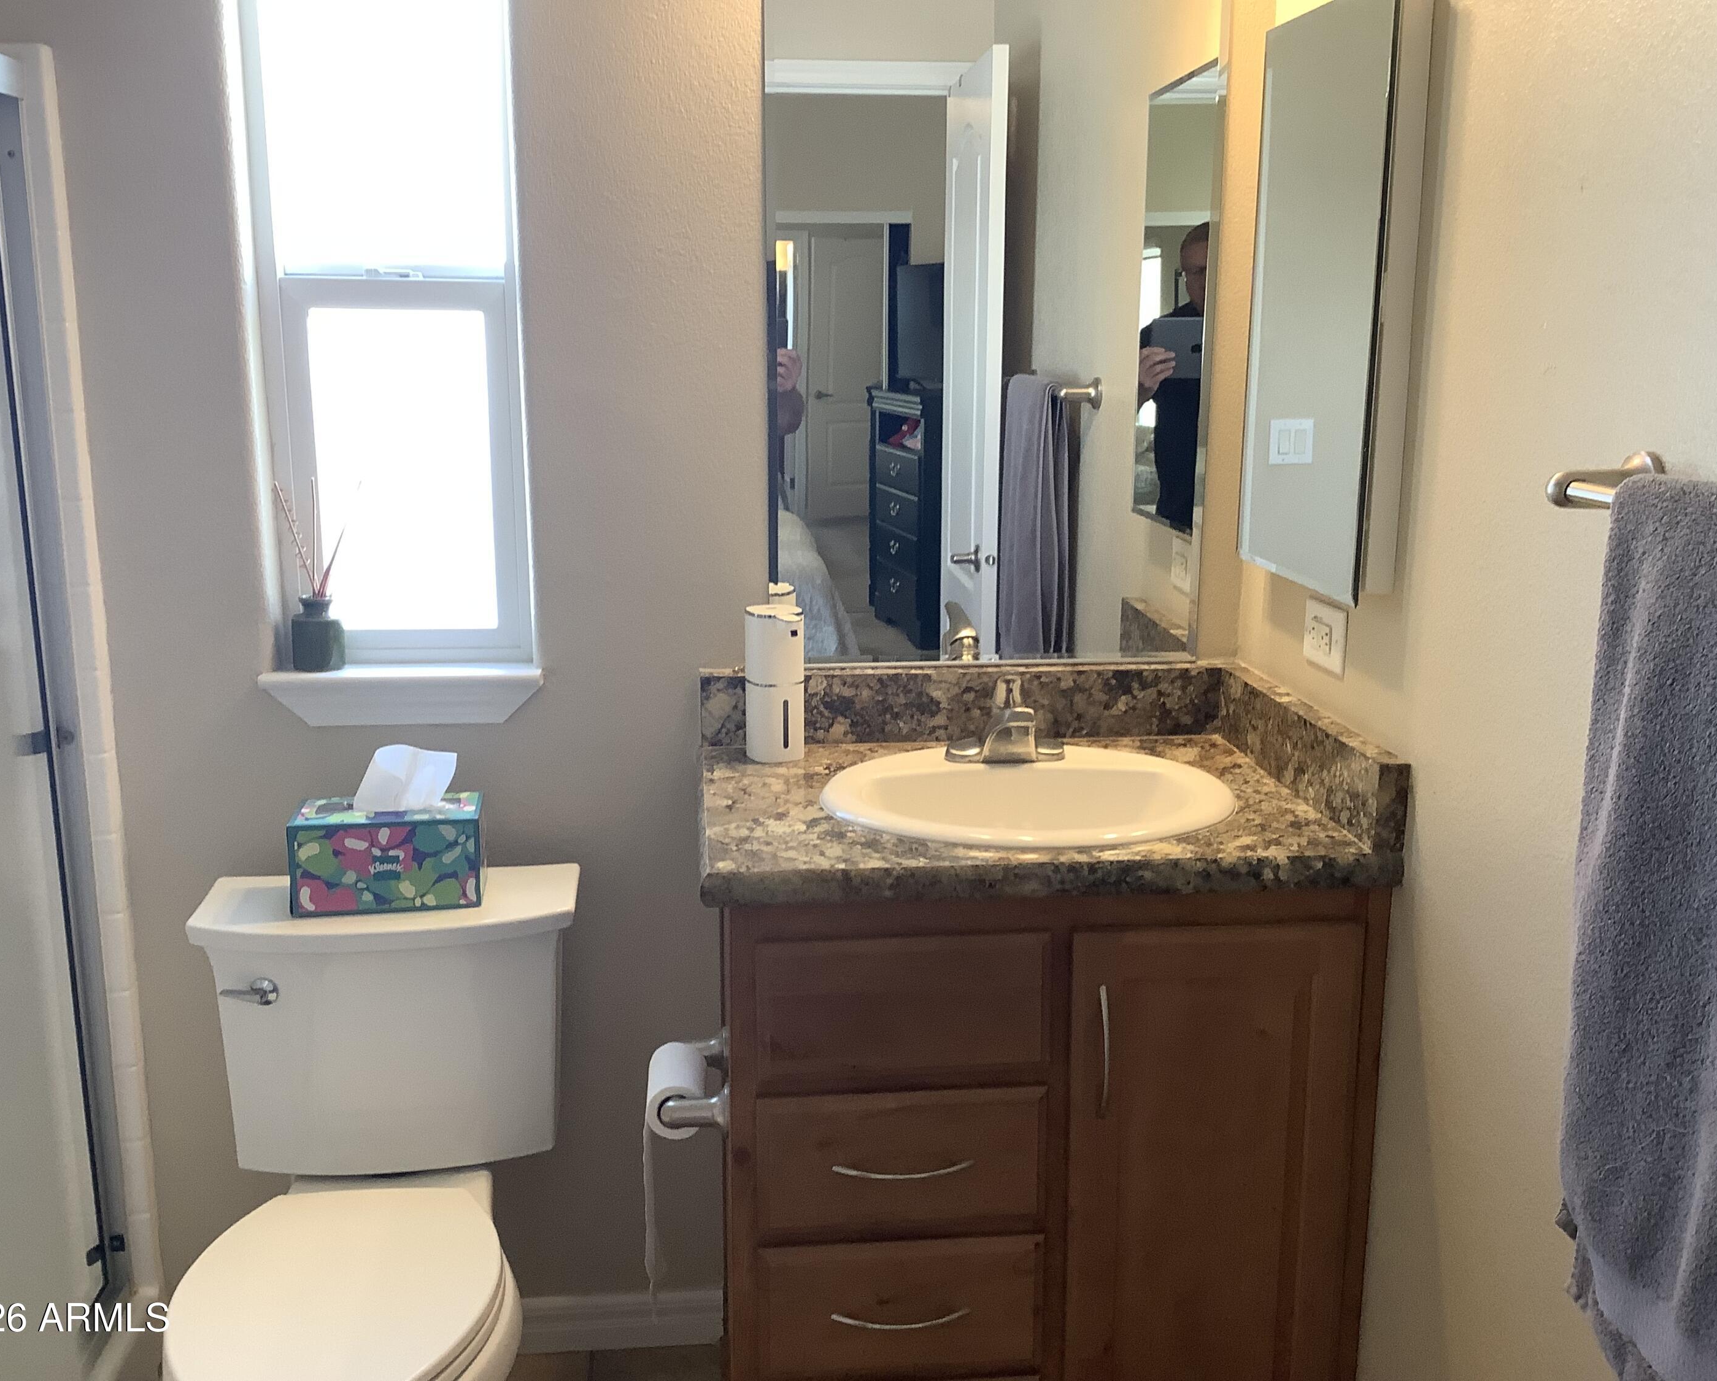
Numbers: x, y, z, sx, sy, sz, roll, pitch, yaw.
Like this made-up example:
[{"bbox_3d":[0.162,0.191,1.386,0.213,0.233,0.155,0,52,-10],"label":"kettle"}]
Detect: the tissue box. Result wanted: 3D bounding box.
[{"bbox_3d":[-0.582,0.202,2.057,0.223,0.113,0.125,-2,12,-9],"label":"tissue box"}]

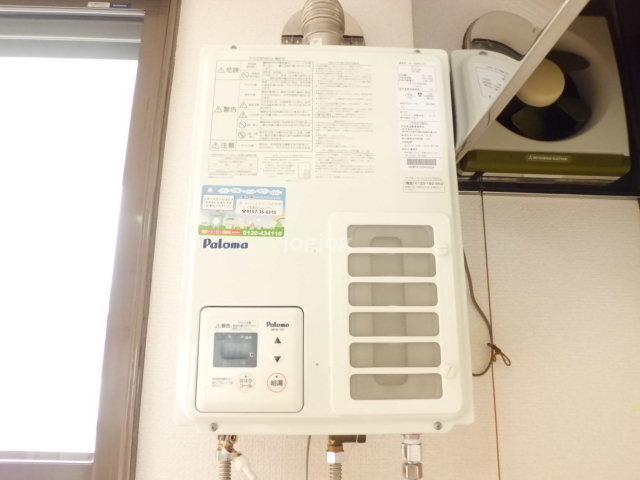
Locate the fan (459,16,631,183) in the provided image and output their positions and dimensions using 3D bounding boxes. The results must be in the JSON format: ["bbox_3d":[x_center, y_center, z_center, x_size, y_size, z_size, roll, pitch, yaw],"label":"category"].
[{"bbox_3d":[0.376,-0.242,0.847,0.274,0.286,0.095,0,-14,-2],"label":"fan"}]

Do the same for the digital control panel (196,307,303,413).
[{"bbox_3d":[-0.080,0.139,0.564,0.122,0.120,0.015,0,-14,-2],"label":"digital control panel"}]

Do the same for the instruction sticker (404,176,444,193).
[{"bbox_3d":[0.135,-0.071,0.623,0.053,0.021,0.002,0,-14,-2],"label":"instruction sticker"}]

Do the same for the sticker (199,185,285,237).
[{"bbox_3d":[-0.097,-0.036,0.607,0.107,0.065,0.002,0,-14,-2],"label":"sticker"}]

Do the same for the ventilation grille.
[{"bbox_3d":[0.088,0.083,0.574,0.107,0.206,0.012,1,-14,-2],"label":"ventilation grille"}]

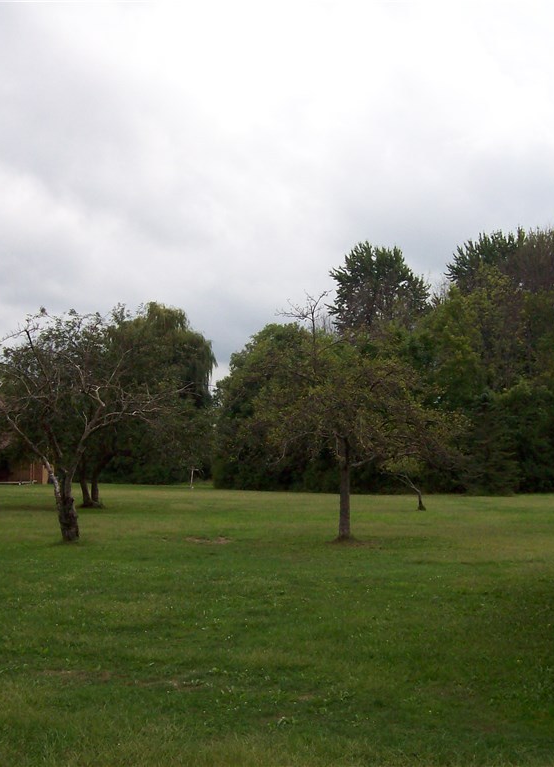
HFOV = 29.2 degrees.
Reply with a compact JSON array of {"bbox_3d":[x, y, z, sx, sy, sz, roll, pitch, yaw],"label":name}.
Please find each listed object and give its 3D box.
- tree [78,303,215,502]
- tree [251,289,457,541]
[{"bbox_3d":[-5.001,0.714,39.000,5.560,7.360,5.200,1,-4,0],"label":"tree"},{"bbox_3d":[1.598,0.684,21.400,4.060,4.950,3.900,1,-4,0],"label":"tree"}]

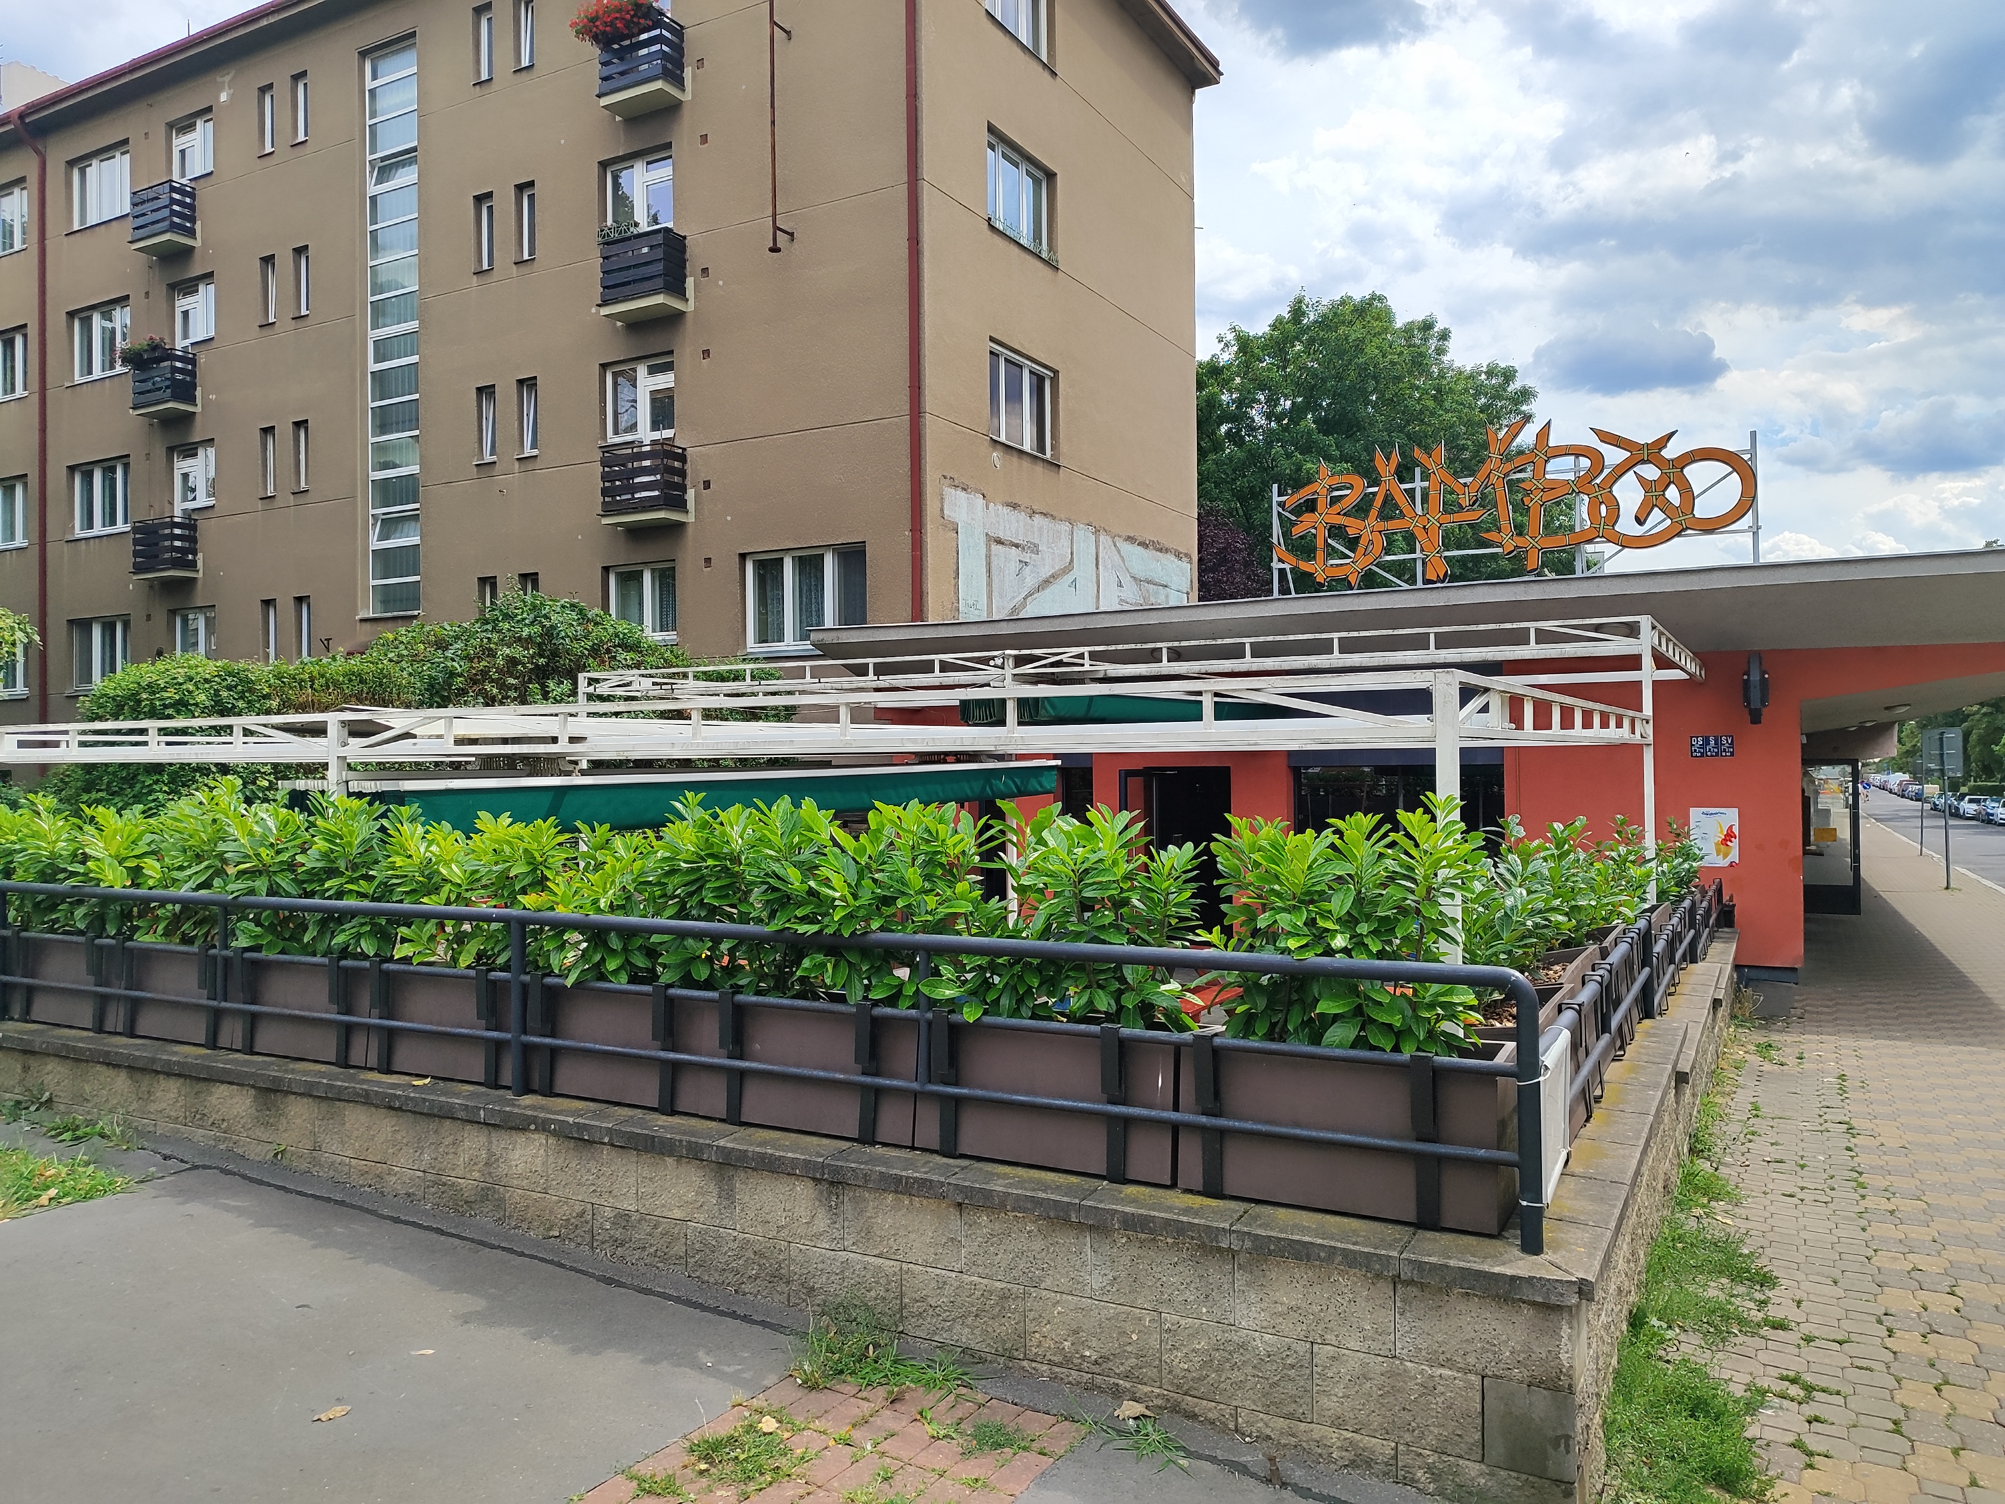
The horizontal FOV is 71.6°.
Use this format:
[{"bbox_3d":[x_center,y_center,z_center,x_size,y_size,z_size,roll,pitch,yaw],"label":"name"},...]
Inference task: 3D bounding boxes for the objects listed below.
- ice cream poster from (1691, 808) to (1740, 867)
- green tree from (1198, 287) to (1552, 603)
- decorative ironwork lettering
[{"bbox_3d":[5.126,0.618,10.000,0.300,0.420,0.020,-1,-1,29],"label":"ice cream poster"},{"bbox_3d":[8.077,-4.250,33.047,9.400,13.245,9.200,-1,-1,29],"label":"green tree"},{"bbox_3d":[3.584,-1.827,10.062,3.296,1.119,0.110,-1,-1,29],"label":"decorative ironwork lettering"}]

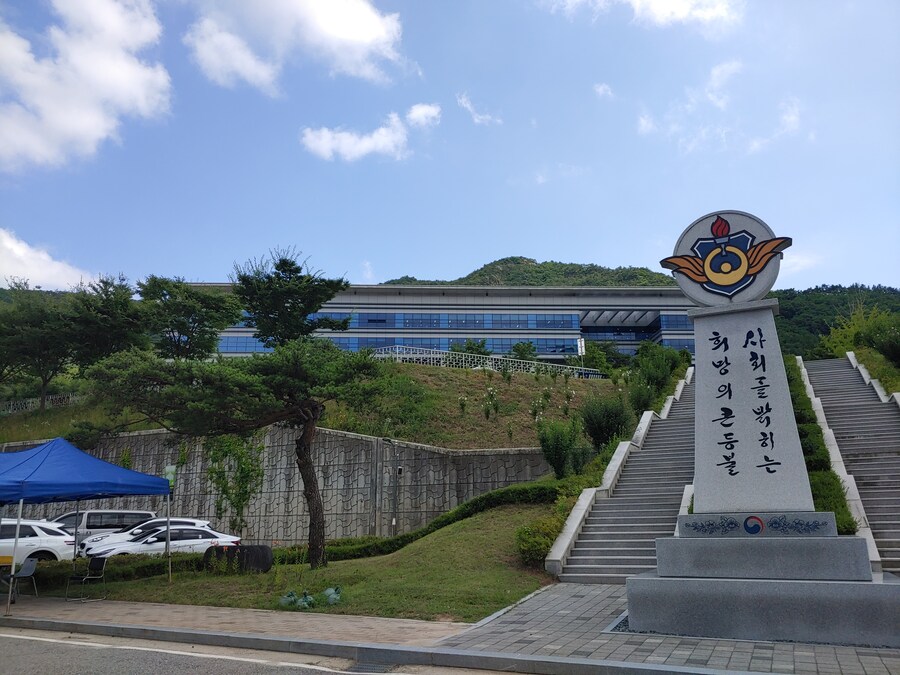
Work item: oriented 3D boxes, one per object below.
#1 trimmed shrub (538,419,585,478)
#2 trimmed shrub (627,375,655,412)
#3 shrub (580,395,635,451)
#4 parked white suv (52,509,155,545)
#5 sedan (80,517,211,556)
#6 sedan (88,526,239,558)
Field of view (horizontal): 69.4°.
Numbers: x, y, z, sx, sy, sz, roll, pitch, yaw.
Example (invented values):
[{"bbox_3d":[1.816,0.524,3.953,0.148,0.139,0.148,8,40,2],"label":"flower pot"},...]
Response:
[{"bbox_3d":[3.168,3.218,18.735,1.270,1.718,1.232,-3,-17,9],"label":"trimmed shrub"},{"bbox_3d":[7.849,2.351,27.019,1.120,1.626,1.086,-5,-17,16],"label":"trimmed shrub"},{"bbox_3d":[5.131,2.826,21.450,1.660,1.819,1.610,-4,-17,13],"label":"shrub"},{"bbox_3d":[-16.468,9.056,30.220,5.125,1.925,1.920,12,-21,-36],"label":"parked white suv"},{"bbox_3d":[-10.965,7.418,23.699,4.485,1.635,1.855,11,-20,-34],"label":"sedan"},{"bbox_3d":[-9.289,6.988,21.353,4.650,1.420,1.825,10,-19,-31],"label":"sedan"}]

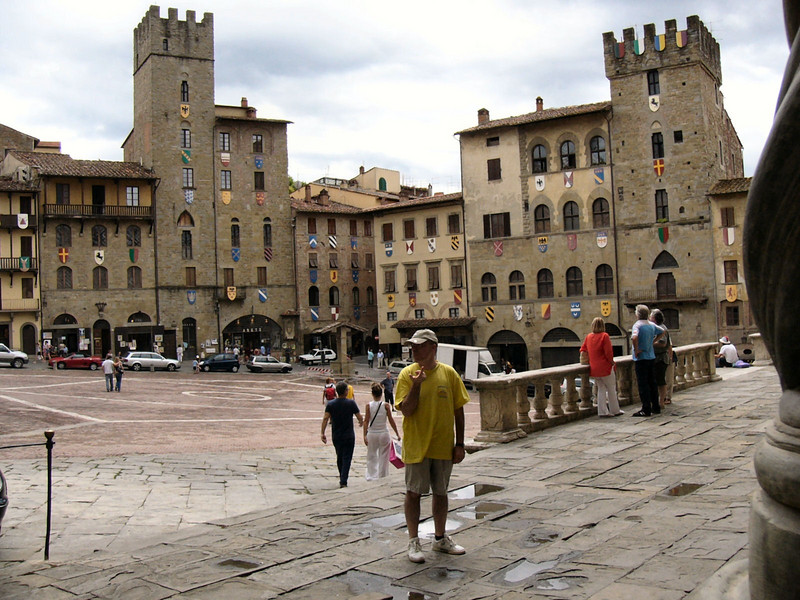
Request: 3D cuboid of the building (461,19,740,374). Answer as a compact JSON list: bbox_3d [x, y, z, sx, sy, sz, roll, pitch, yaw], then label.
[{"bbox_3d":[19.363,-7.562,76.444,21.200,28.600,18.500,-4,-3,28],"label":"building"}]

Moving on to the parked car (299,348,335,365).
[{"bbox_3d":[-7.648,5.296,75.878,3.400,1.450,1.500,-1,-2,-28],"label":"parked car"}]

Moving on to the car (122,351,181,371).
[{"bbox_3d":[-20.692,5.136,67.379,4.720,1.470,1.810,-1,-2,-22],"label":"car"}]

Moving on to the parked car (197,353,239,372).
[{"bbox_3d":[-15.541,5.402,69.673,3.680,1.510,1.670,-1,-2,-14],"label":"parked car"}]

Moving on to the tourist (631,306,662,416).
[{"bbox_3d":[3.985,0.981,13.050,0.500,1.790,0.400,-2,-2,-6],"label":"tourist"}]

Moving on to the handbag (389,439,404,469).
[{"bbox_3d":[-0.055,2.620,13.900,0.140,0.400,0.300,-26,-43,18],"label":"handbag"}]

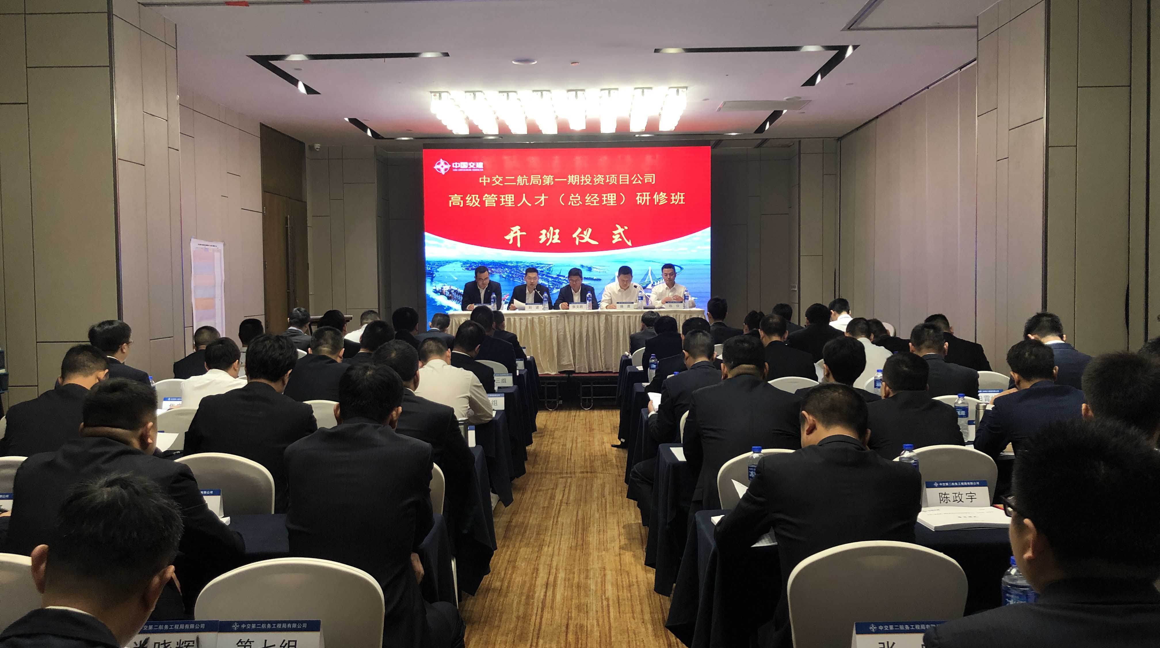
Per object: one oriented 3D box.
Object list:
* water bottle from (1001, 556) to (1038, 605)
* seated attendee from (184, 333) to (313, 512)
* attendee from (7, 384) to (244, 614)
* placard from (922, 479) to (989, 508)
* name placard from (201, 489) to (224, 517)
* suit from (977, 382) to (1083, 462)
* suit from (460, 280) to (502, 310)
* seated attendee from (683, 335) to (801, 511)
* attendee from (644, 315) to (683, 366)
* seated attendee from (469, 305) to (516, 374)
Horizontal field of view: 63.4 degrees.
[{"bbox_3d":[0.849,0.560,1.808,0.067,0.235,0.067,0,3,0],"label":"water bottle"},{"bbox_3d":[-1.267,0.699,3.630,0.520,1.300,0.750,-1,3,4],"label":"seated attendee"},{"bbox_3d":[-1.262,0.774,2.590,0.600,1.280,0.760,-1,3,5],"label":"attendee"},{"bbox_3d":[1.223,0.553,3.045,0.200,0.089,0.060,-1,2,-2],"label":"placard"},{"bbox_3d":[-1.308,0.593,3.143,0.205,0.092,0.058,-1,3,1],"label":"name placard"},{"bbox_3d":[1.927,0.546,3.948,0.540,0.700,0.500,0,3,0],"label":"suit"},{"bbox_3d":[-1.205,-0.206,11.500,0.490,0.650,0.450,-1,2,1],"label":"suit"},{"bbox_3d":[0.661,0.700,3.967,0.520,1.310,0.800,0,3,0],"label":"seated attendee"},{"bbox_3d":[0.732,0.530,7.742,0.520,1.240,0.750,-1,3,-2],"label":"attendee"},{"bbox_3d":[-0.710,0.508,7.665,0.520,1.330,0.750,0,3,6],"label":"seated attendee"}]

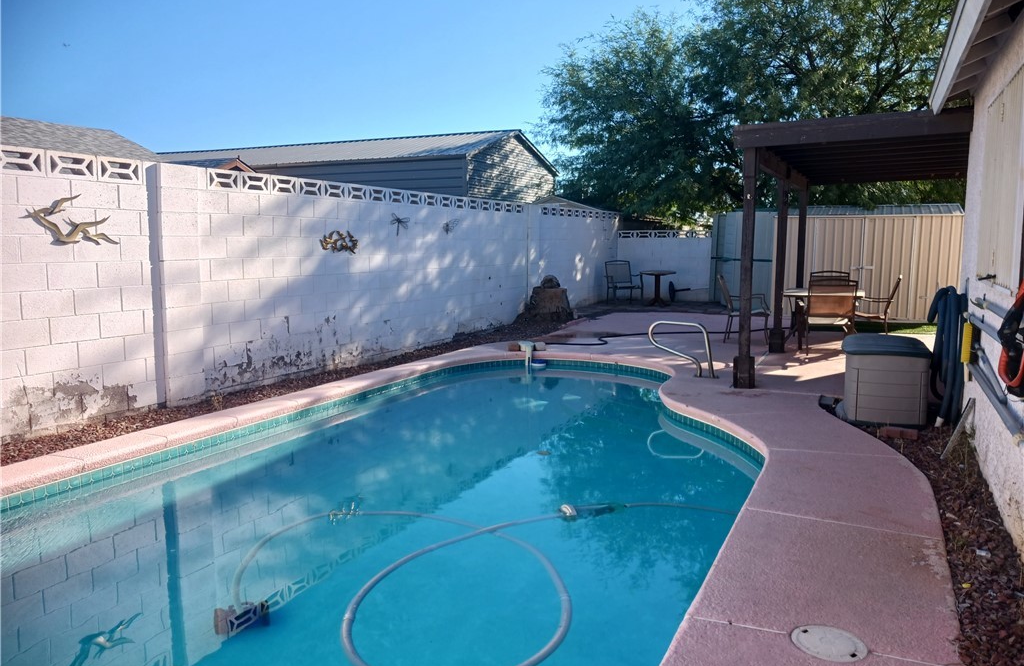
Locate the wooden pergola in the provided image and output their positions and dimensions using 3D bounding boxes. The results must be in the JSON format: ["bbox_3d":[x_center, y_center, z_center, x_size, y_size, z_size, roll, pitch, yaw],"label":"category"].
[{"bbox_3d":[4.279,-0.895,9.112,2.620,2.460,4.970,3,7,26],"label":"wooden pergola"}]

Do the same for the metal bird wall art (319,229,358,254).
[{"bbox_3d":[-1.906,-1.018,8.932,0.060,0.256,0.650,3,7,26],"label":"metal bird wall art"}]

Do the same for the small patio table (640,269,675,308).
[{"bbox_3d":[2.988,-0.924,16.262,0.730,0.670,0.730,3,7,26],"label":"small patio table"}]

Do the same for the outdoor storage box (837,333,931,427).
[{"bbox_3d":[2.955,0.354,6.354,0.590,0.640,0.560,2,7,20],"label":"outdoor storage box"}]

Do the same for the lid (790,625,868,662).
[{"bbox_3d":[1.108,1.084,2.789,0.250,0.020,0.250,0,7,0],"label":"lid"}]

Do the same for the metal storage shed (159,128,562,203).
[{"bbox_3d":[-6.098,-3.629,24.858,14.300,4.400,5.700,3,7,26],"label":"metal storage shed"}]

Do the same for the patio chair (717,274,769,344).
[{"bbox_3d":[3.217,-0.342,11.047,0.680,0.930,0.580,2,7,22],"label":"patio chair"}]

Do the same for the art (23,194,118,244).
[{"bbox_3d":[-3.272,-0.855,6.013,0.070,0.388,0.760,3,7,26],"label":"art"}]

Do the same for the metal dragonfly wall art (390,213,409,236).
[{"bbox_3d":[-1.381,-1.350,9.980,0.040,0.285,0.385,3,7,26],"label":"metal dragonfly wall art"}]

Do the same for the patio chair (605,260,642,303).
[{"bbox_3d":[2.249,-1.006,15.910,0.600,0.910,0.680,-2,7,-16],"label":"patio chair"}]

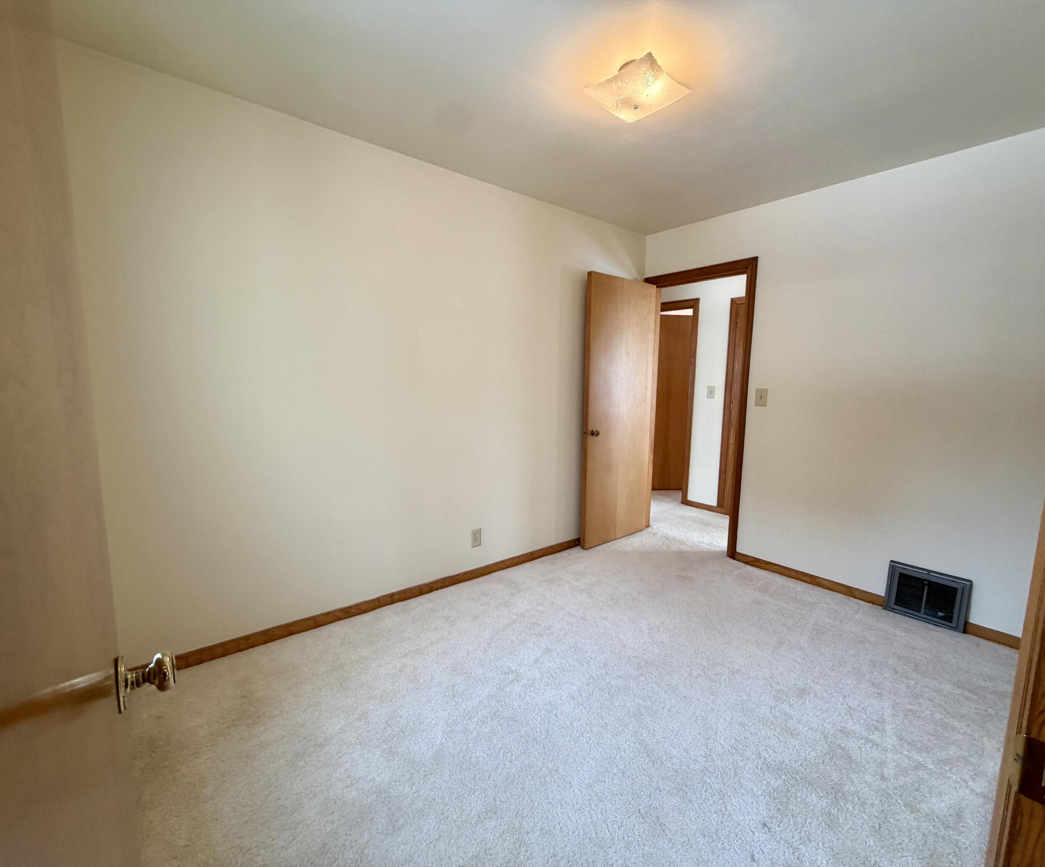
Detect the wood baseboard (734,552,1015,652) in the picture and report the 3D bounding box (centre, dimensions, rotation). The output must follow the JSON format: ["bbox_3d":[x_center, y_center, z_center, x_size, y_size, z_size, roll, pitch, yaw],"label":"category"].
[{"bbox_3d":[2.006,0.957,2.806,0.016,0.062,1.470,-5,9,-39],"label":"wood baseboard"}]

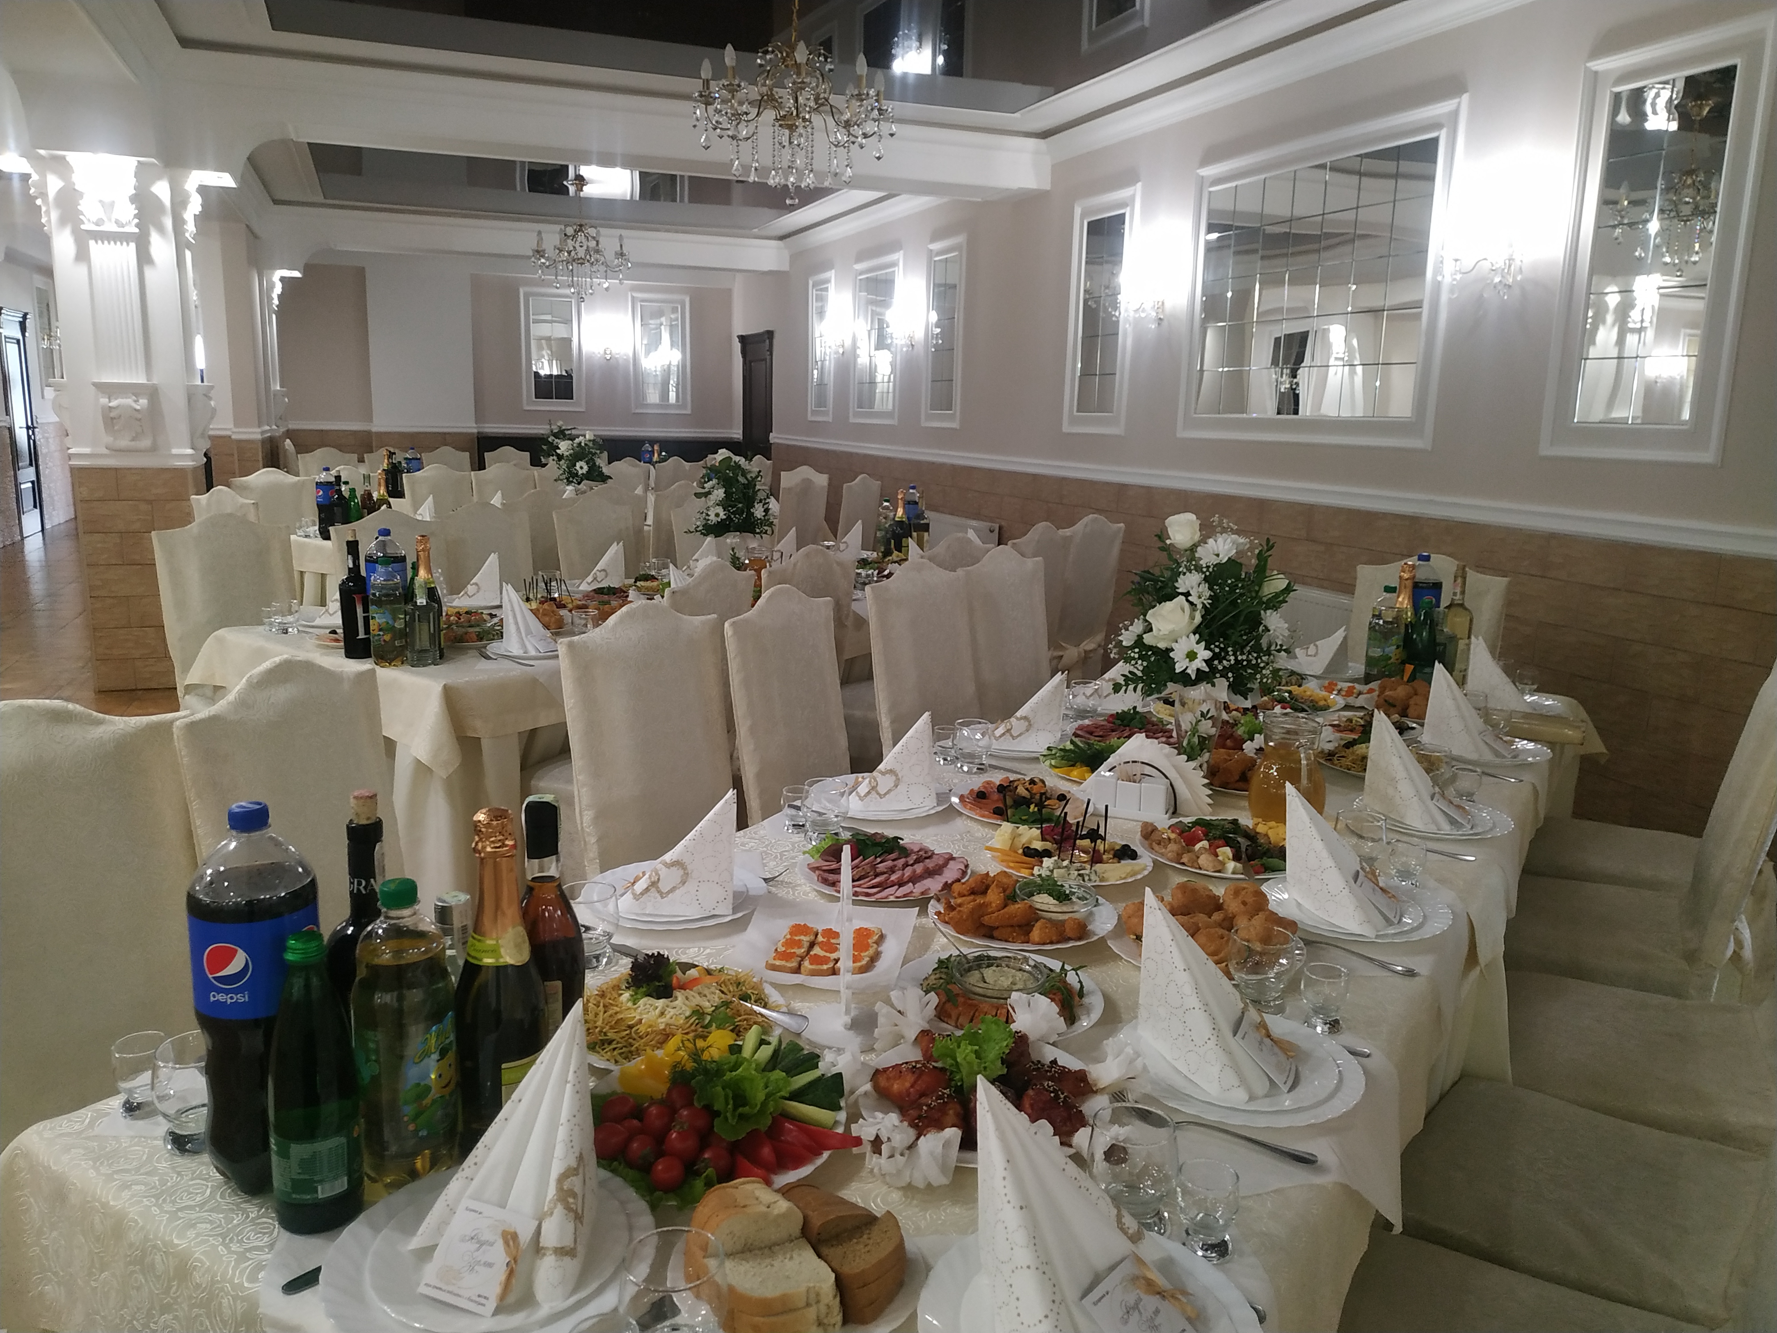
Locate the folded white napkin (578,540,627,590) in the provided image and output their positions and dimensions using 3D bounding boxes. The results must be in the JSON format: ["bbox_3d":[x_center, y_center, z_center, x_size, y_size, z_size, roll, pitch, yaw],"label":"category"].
[{"bbox_3d":[-1.011,-0.382,4.466,0.140,0.158,0.140,7,13,23],"label":"folded white napkin"}]

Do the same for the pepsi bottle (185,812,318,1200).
[{"bbox_3d":[-0.556,0.284,1.077,0.103,0.339,0.103,-5,13,-27],"label":"pepsi bottle"}]

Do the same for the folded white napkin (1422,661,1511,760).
[{"bbox_3d":[1.173,0.081,2.501,0.150,0.166,0.135,9,14,33],"label":"folded white napkin"}]

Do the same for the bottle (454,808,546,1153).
[{"bbox_3d":[-0.348,0.284,1.099,0.087,0.318,0.087,9,14,31],"label":"bottle"}]

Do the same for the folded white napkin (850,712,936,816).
[{"bbox_3d":[0.025,0.142,1.978,0.130,0.165,0.120,9,14,33],"label":"folded white napkin"}]

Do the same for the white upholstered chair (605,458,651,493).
[{"bbox_3d":[-1.791,-0.938,8.831,0.550,1.035,0.450,9,14,33],"label":"white upholstered chair"}]

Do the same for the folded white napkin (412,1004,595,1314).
[{"bbox_3d":[-0.286,0.368,0.974,0.140,0.163,0.140,7,13,23],"label":"folded white napkin"}]

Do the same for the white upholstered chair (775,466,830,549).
[{"bbox_3d":[-0.643,-0.513,6.745,0.520,1.068,0.440,9,14,33],"label":"white upholstered chair"}]

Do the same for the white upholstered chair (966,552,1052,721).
[{"bbox_3d":[0.527,0.170,3.638,0.560,1.010,0.460,10,15,35],"label":"white upholstered chair"}]

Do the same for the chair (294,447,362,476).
[{"bbox_3d":[-3.816,-1.028,8.753,0.530,1.020,0.460,9,14,32],"label":"chair"}]

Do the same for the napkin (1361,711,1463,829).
[{"bbox_3d":[0.845,0.157,1.984,0.135,0.165,0.120,9,14,33],"label":"napkin"}]

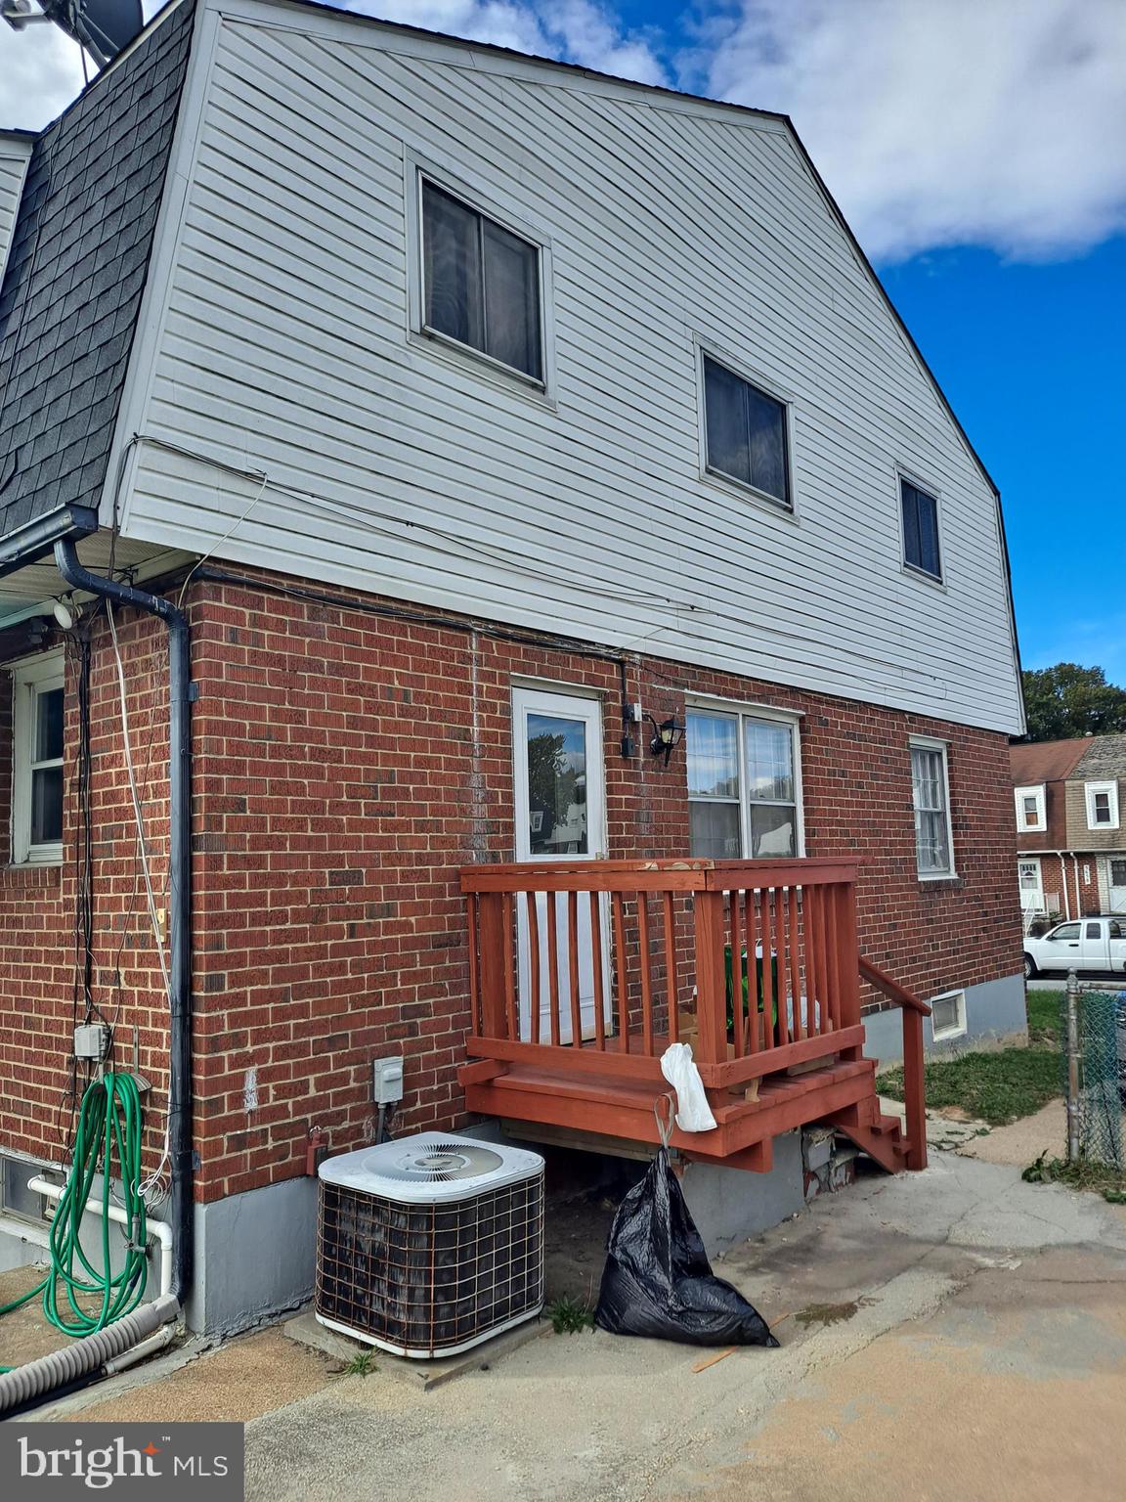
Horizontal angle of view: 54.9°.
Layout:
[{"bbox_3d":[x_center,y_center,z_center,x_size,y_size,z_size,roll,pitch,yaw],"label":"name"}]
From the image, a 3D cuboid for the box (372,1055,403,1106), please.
[{"bbox_3d":[-0.815,1.536,5.080,0.080,0.205,0.135,-7,-8,40],"label":"box"}]

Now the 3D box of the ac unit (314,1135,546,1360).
[{"bbox_3d":[-0.529,1.955,4.390,0.756,0.573,0.756,-7,-8,40],"label":"ac unit"}]

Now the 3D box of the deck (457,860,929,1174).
[{"bbox_3d":[0.892,1.493,5.963,1.560,1.785,2.550,-7,-8,40],"label":"deck"}]

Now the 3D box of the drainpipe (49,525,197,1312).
[{"bbox_3d":[-1.740,0.681,4.286,0.090,3.000,0.595,-7,-8,40],"label":"drainpipe"}]

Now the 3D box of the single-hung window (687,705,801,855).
[{"bbox_3d":[1.360,0.386,8.037,0.110,1.310,1.710,-7,-8,40],"label":"single-hung window"}]

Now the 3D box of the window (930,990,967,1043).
[{"bbox_3d":[3.666,2.525,10.378,0.120,0.425,0.880,-7,-8,40],"label":"window"}]

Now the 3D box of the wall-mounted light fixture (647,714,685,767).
[{"bbox_3d":[0.670,-0.062,6.978,0.220,0.339,0.170,-7,-8,40],"label":"wall-mounted light fixture"}]

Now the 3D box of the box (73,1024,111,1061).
[{"bbox_3d":[-2.155,1.328,4.944,0.210,0.155,0.070,-7,-8,40],"label":"box"}]

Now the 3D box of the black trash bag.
[{"bbox_3d":[0.492,1.962,4.331,0.670,0.600,0.470,-7,-8,40],"label":"black trash bag"}]

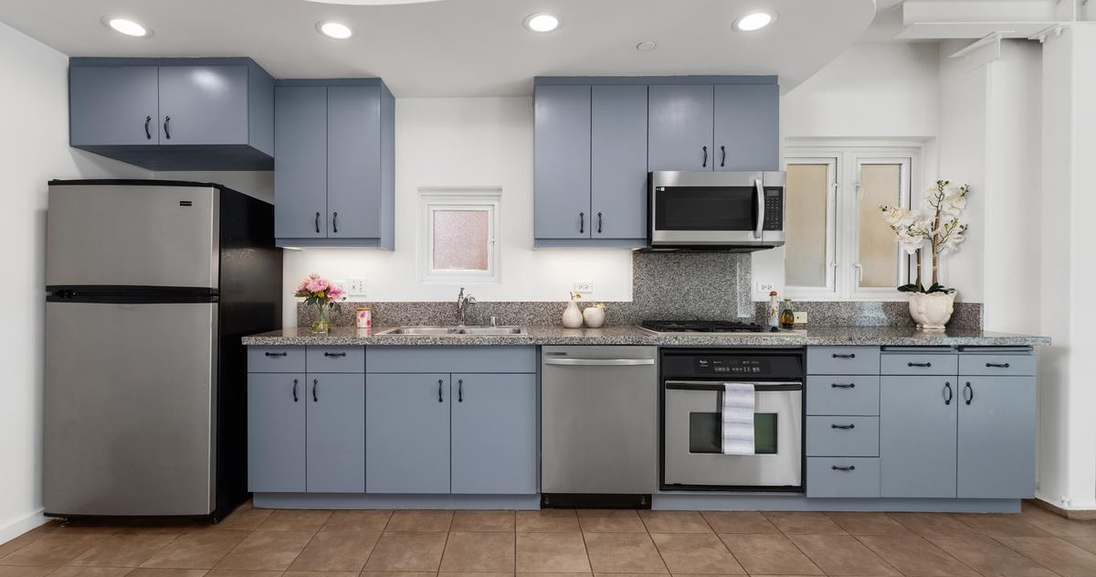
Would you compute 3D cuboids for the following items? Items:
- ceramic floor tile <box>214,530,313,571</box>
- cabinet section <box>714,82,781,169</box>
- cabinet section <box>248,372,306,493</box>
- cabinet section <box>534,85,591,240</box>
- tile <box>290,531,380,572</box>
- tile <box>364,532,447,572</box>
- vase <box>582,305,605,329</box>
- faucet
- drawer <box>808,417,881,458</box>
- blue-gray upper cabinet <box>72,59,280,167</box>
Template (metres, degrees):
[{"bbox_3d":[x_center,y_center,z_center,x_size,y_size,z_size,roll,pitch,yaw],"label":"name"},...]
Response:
[{"bbox_3d":[-1.260,1.184,2.201,0.318,0.012,0.318,0,0,0],"label":"ceramic floor tile"},{"bbox_3d":[1.134,-0.920,2.935,0.375,0.496,0.300,0,1,-1],"label":"cabinet section"},{"bbox_3d":[-1.427,0.753,2.800,0.305,0.628,0.480,0,1,-1],"label":"cabinet section"},{"bbox_3d":[0.083,-0.729,2.945,0.327,0.881,0.300,0,1,-1],"label":"cabinet section"},{"bbox_3d":[-0.942,1.184,2.196,0.319,0.010,0.322,0,1,-2],"label":"tile"},{"bbox_3d":[-0.630,1.200,2.222,0.324,0.012,0.333,0,0,-1],"label":"tile"},{"bbox_3d":[0.286,0.179,3.080,0.139,0.138,0.139,0,0,-1],"label":"vase"},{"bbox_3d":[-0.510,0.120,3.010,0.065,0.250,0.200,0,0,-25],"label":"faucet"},{"bbox_3d":[1.507,0.752,2.715,0.373,0.210,0.450,0,1,-1],"label":"drawer"},{"bbox_3d":[-2.063,-0.993,2.856,0.952,0.470,0.580,0,0,0],"label":"blue-gray upper cabinet"}]

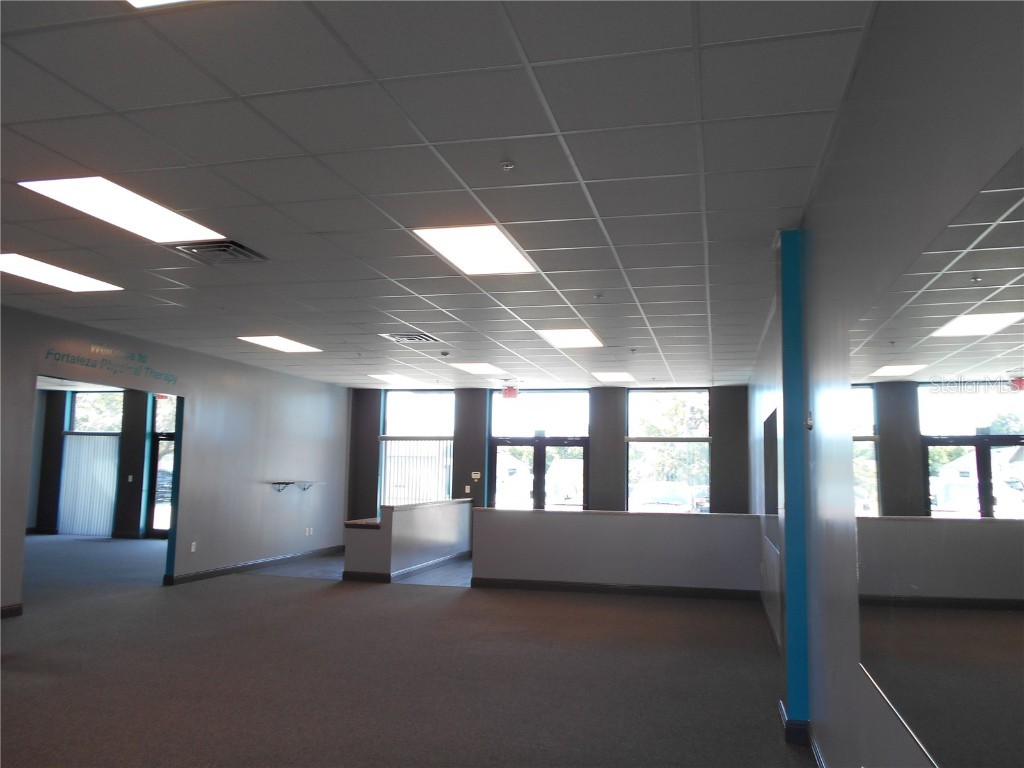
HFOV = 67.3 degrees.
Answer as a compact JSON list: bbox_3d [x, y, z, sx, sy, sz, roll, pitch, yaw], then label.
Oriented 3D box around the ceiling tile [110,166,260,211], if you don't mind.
[{"bbox_3d":[-1.791,-1.089,4.286,0.595,0.020,0.584,0,-6,15],"label":"ceiling tile"}]

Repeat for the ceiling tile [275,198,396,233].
[{"bbox_3d":[-1.044,-1.025,4.688,0.600,0.020,0.595,0,-6,15],"label":"ceiling tile"}]

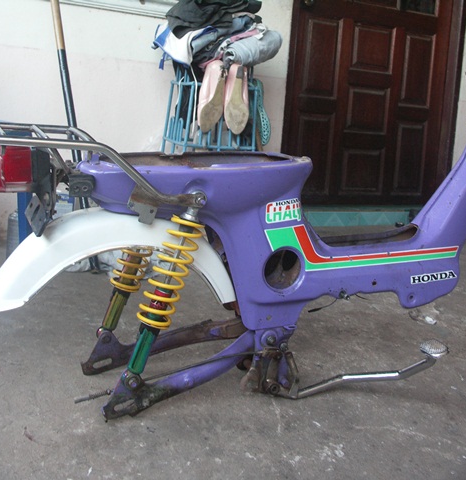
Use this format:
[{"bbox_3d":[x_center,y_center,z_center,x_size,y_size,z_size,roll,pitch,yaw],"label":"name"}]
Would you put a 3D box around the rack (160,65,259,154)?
[{"bbox_3d":[-0.099,-0.361,2.746,0.370,0.700,0.210,-2,10,-30],"label":"rack"}]

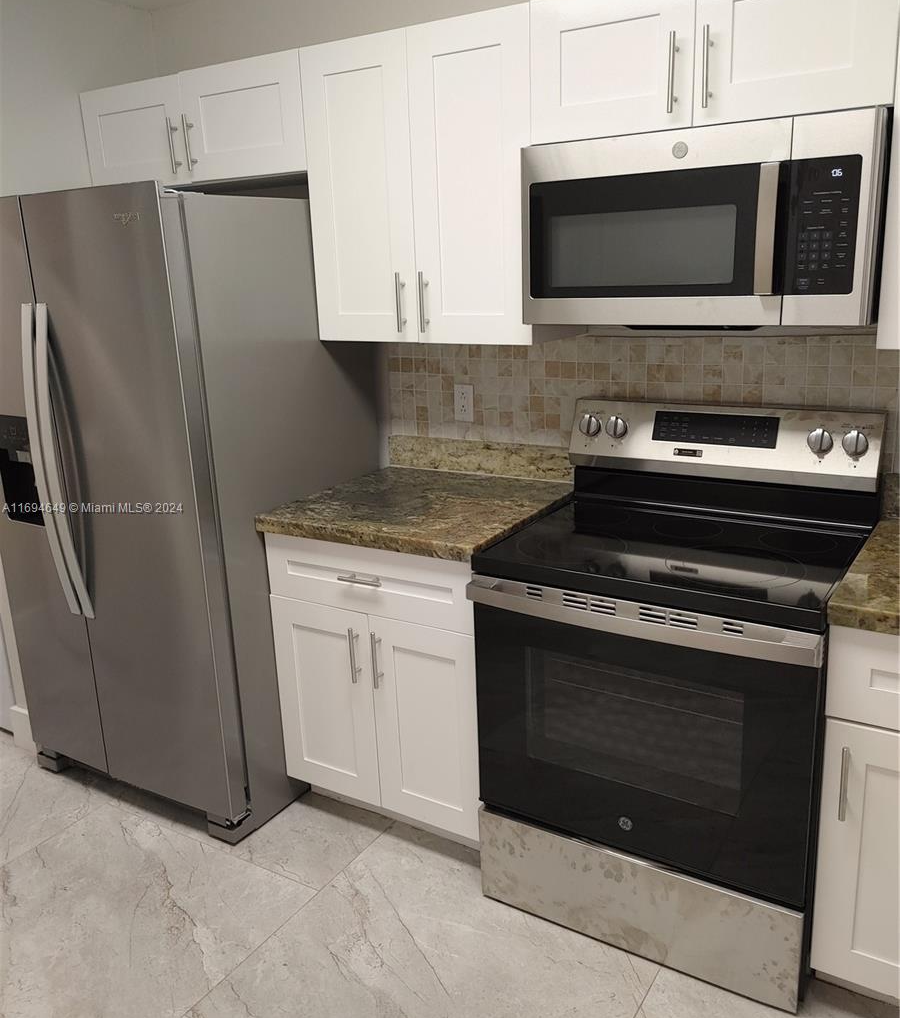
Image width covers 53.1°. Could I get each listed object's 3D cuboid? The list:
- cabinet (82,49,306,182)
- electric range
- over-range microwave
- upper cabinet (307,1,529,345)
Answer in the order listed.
[{"bbox_3d":[-0.686,-1.151,2.771,0.901,0.300,0.328,7,18,31],"label":"cabinet"},{"bbox_3d":[0.545,0.382,2.182,0.759,1.192,0.680,7,18,31],"label":"electric range"},{"bbox_3d":[0.587,-0.633,2.054,0.752,0.402,0.391,7,18,31],"label":"over-range microwave"},{"bbox_3d":[-0.009,-0.844,2.420,0.679,0.755,0.328,7,18,31],"label":"upper cabinet"}]

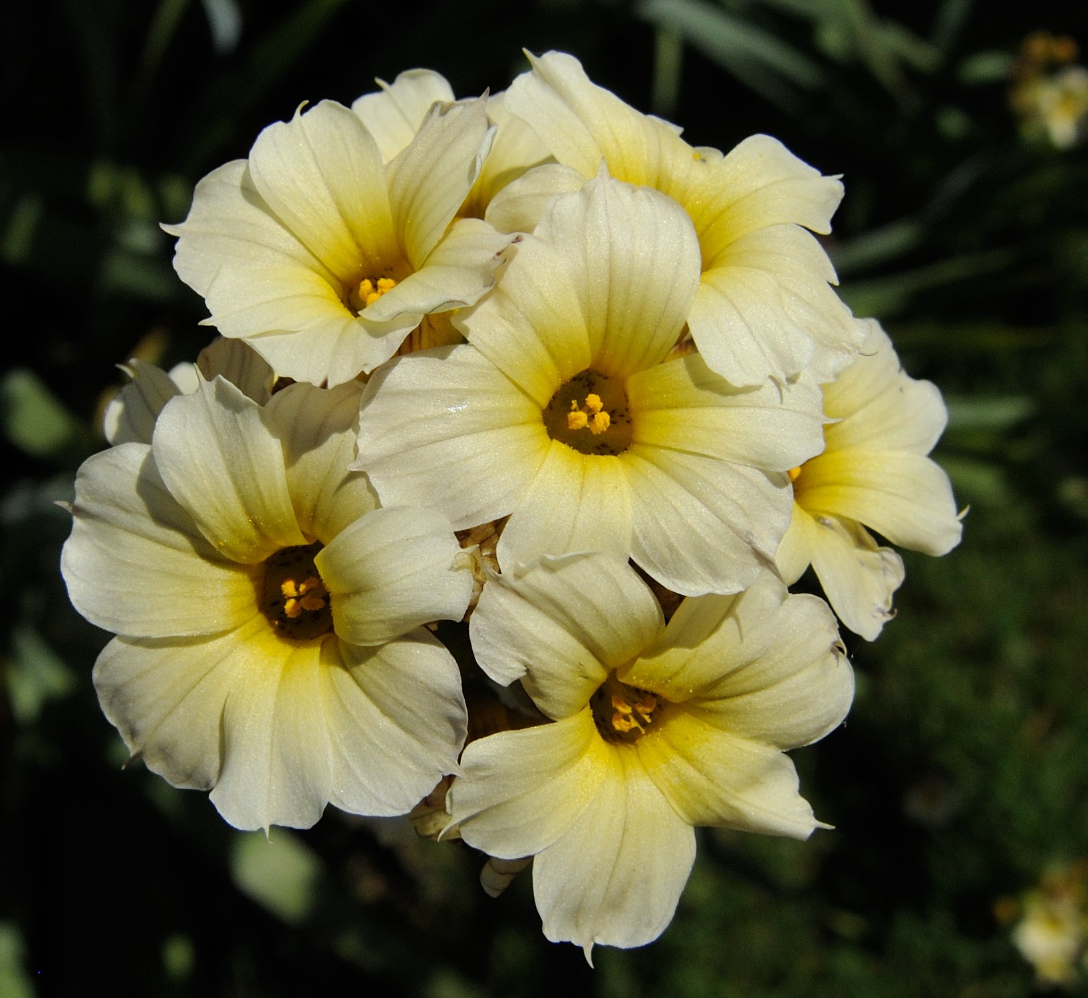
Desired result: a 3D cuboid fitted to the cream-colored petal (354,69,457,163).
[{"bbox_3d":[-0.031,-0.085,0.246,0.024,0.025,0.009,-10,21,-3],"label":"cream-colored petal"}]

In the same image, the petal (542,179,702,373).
[{"bbox_3d":[0.015,-0.044,0.216,0.032,0.039,0.011,2,6,4],"label":"petal"}]

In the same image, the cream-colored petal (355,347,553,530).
[{"bbox_3d":[-0.017,-0.012,0.211,0.038,0.031,0.009,-9,4,-16],"label":"cream-colored petal"}]

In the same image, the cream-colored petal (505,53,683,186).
[{"bbox_3d":[0.012,-0.081,0.233,0.039,0.025,0.012,31,18,-13],"label":"cream-colored petal"}]

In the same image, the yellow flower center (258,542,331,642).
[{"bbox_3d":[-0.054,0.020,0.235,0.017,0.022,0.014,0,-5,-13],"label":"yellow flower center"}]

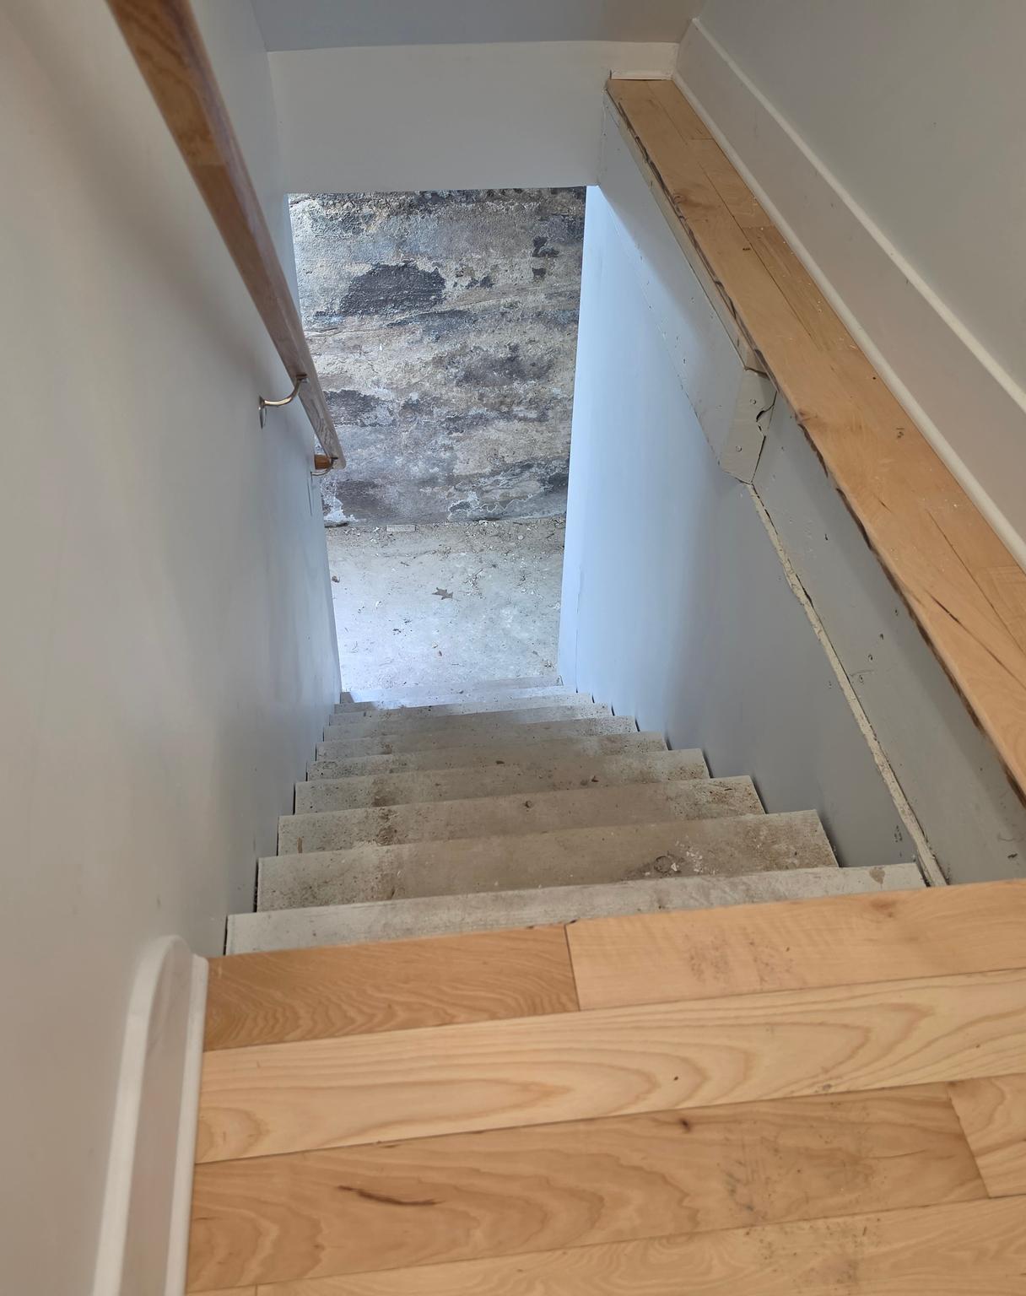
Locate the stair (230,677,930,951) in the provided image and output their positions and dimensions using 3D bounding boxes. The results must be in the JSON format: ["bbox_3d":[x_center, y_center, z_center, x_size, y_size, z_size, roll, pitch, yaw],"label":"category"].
[{"bbox_3d":[-0.059,0.403,2.975,0.880,2.187,2.680,-4,42,-6],"label":"stair"}]

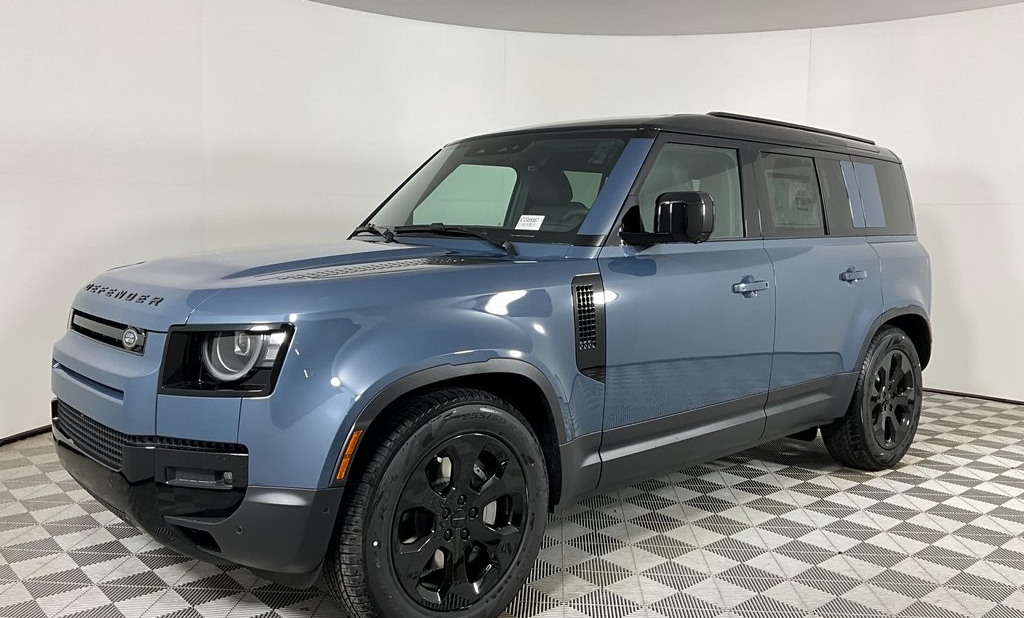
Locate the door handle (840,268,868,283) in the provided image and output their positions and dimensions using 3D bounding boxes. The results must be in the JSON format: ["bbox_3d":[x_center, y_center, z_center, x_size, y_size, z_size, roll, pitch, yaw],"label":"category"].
[{"bbox_3d":[1.677,-0.159,4.214,0.240,0.060,0.060,-4,8,-42],"label":"door handle"}]

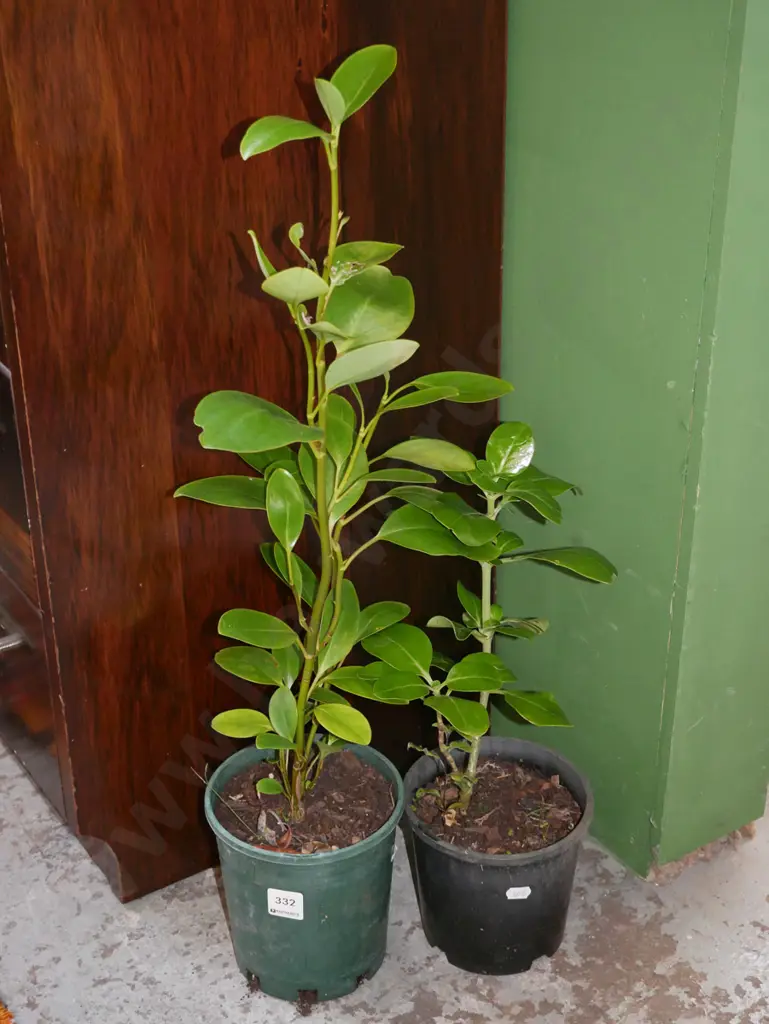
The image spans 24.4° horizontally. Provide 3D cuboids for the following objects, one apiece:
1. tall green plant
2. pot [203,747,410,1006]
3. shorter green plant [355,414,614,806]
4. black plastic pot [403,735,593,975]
[{"bbox_3d":[-0.039,-0.026,1.606,0.310,0.785,0.260,0,30,0],"label":"tall green plant"},{"bbox_3d":[-0.080,0.373,1.846,0.200,0.207,0.200,0,30,0],"label":"pot"},{"bbox_3d":[0.094,0.115,1.736,0.265,0.455,0.240,0,30,0],"label":"shorter green plant"},{"bbox_3d":[0.120,0.385,1.950,0.204,0.184,0.204,0,32,0],"label":"black plastic pot"}]

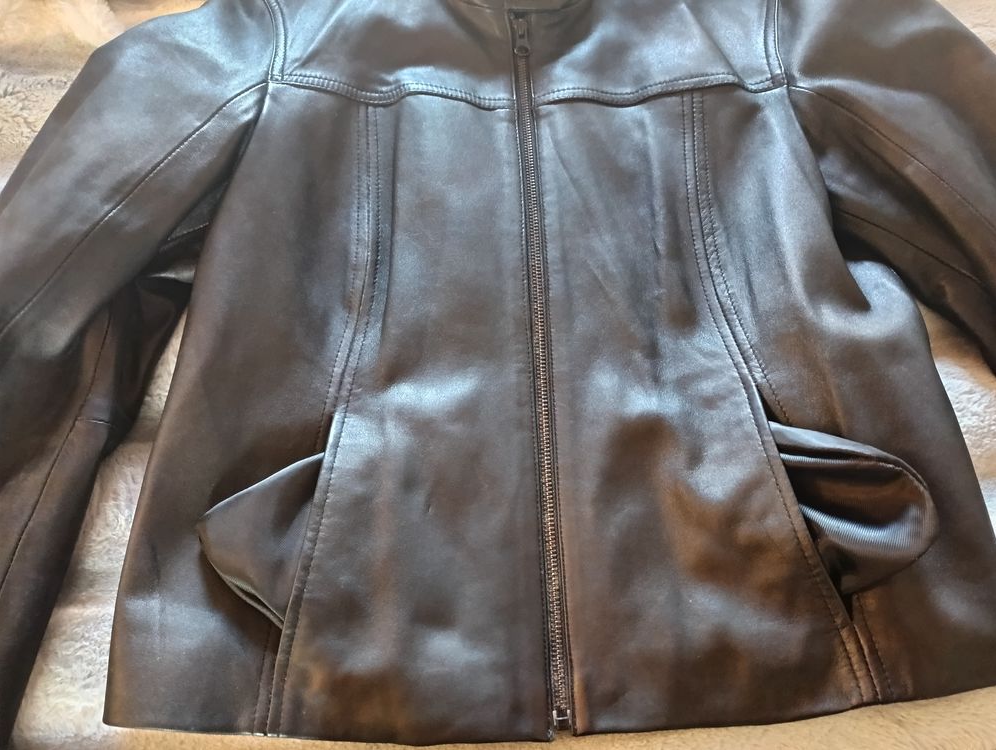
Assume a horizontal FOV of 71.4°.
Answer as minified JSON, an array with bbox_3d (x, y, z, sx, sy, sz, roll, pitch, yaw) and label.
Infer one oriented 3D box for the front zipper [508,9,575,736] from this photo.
[{"bbox_3d":[0.026,-0.046,0.449,0.018,0.015,0.505,-2,71,-1],"label":"front zipper"}]

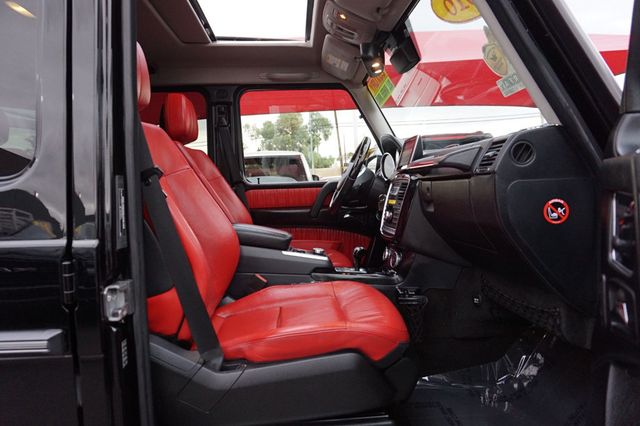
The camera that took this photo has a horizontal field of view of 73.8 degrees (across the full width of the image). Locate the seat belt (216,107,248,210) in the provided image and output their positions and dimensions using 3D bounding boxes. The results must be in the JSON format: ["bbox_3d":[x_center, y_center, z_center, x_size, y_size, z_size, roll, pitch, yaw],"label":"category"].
[{"bbox_3d":[-0.474,-0.307,2.307,0.165,0.549,0.080,-2,5,-3],"label":"seat belt"}]

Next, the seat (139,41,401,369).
[{"bbox_3d":[-0.235,-0.078,1.336,0.900,0.895,0.540,-2,5,-4],"label":"seat"}]

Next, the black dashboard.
[{"bbox_3d":[0.461,-0.065,1.688,0.390,0.530,1.330,-2,5,-4],"label":"black dashboard"}]

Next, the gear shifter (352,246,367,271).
[{"bbox_3d":[0.157,0.182,1.740,0.057,0.100,0.060,-2,5,-4],"label":"gear shifter"}]

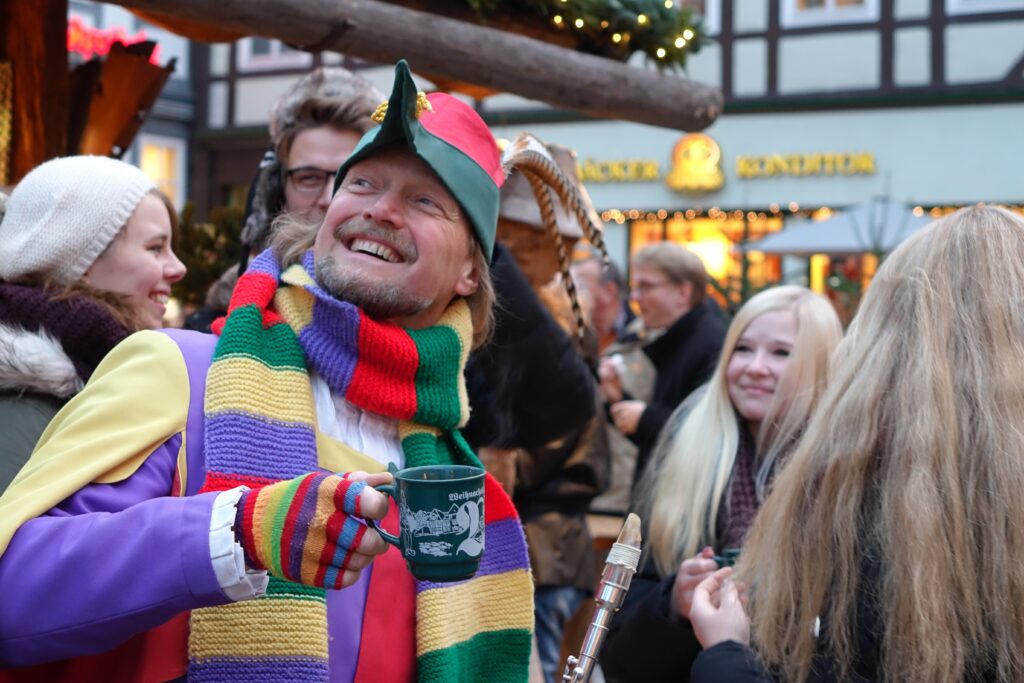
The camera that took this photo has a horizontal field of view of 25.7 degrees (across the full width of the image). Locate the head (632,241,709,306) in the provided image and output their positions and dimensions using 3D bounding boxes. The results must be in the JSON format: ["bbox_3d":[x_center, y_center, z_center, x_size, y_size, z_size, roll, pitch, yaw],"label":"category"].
[{"bbox_3d":[0.450,-0.171,6.400,0.225,0.245,0.180,1,0,-20],"label":"head"}]

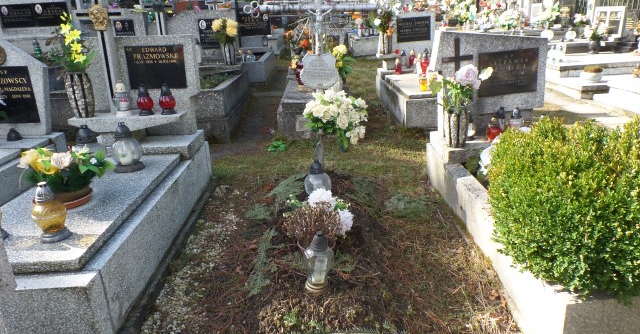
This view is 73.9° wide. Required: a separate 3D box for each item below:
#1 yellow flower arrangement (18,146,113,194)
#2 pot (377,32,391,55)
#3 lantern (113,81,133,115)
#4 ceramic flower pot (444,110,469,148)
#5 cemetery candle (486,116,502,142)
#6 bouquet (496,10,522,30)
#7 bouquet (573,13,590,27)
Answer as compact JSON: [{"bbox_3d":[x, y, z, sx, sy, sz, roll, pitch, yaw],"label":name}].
[{"bbox_3d":[-1.437,0.014,2.400,0.490,0.250,0.370,-3,17,0],"label":"yellow flower arrangement"},{"bbox_3d":[1.016,-1.946,6.700,0.200,0.370,0.200,-3,17,0],"label":"pot"},{"bbox_3d":[-1.461,-0.510,3.125,0.130,0.250,0.130,-3,17,0],"label":"lantern"},{"bbox_3d":[1.057,-0.304,3.322,0.180,0.280,0.165,-1,21,0],"label":"ceramic flower pot"},{"bbox_3d":[1.419,-0.310,3.451,0.128,0.190,0.128,-1,21,0],"label":"cemetery candle"},{"bbox_3d":[3.610,-2.810,8.100,0.470,0.360,0.400,-3,17,0],"label":"bouquet"},{"bbox_3d":[4.992,-2.797,8.117,0.320,0.280,0.300,-3,20,0],"label":"bouquet"}]

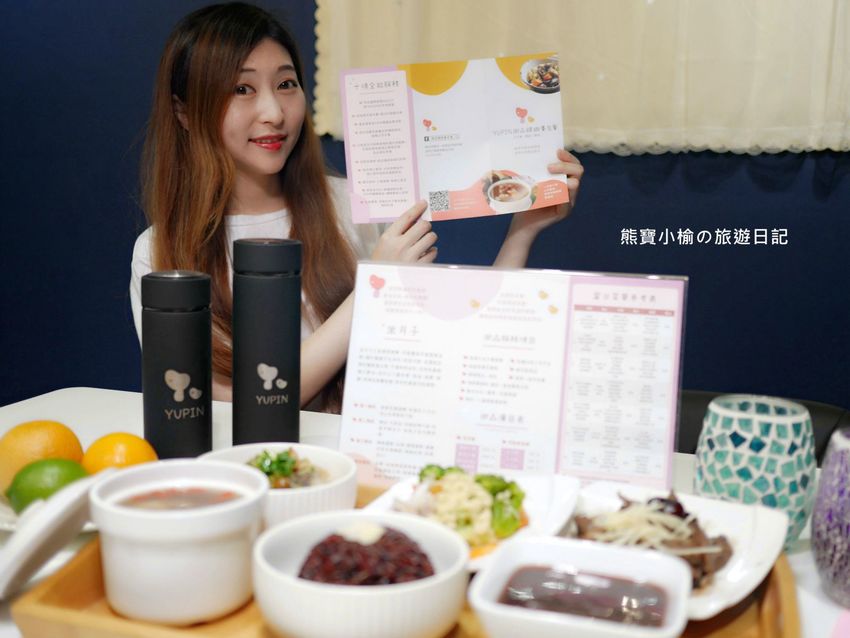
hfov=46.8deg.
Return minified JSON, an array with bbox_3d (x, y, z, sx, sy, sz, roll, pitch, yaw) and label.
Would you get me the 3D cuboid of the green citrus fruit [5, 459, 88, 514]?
[{"bbox_3d":[-0.299,0.135,0.778,0.068,0.051,0.053,-2,10,-21],"label":"green citrus fruit"}]

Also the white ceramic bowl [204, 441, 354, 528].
[{"bbox_3d":[-0.116,0.142,0.752,0.124,0.062,0.124,0,9,-9],"label":"white ceramic bowl"}]

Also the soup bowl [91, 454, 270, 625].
[{"bbox_3d":[-0.163,0.149,0.660,0.117,0.077,0.117,0,9,-14],"label":"soup bowl"}]

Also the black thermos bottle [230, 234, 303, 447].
[{"bbox_3d":[-0.154,0.037,0.953,0.065,0.224,0.065,-1,10,-19],"label":"black thermos bottle"}]

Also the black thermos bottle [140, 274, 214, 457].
[{"bbox_3d":[-0.240,0.052,0.954,0.065,0.189,0.065,-3,10,-27],"label":"black thermos bottle"}]

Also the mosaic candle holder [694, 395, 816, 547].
[{"bbox_3d":[0.267,0.129,0.802,0.100,0.118,0.100,5,10,19],"label":"mosaic candle holder"}]

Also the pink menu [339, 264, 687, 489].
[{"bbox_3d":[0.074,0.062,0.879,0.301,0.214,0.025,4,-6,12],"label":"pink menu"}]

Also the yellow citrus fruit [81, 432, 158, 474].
[{"bbox_3d":[-0.252,0.126,0.811,0.067,0.065,0.067,-1,10,-17],"label":"yellow citrus fruit"}]

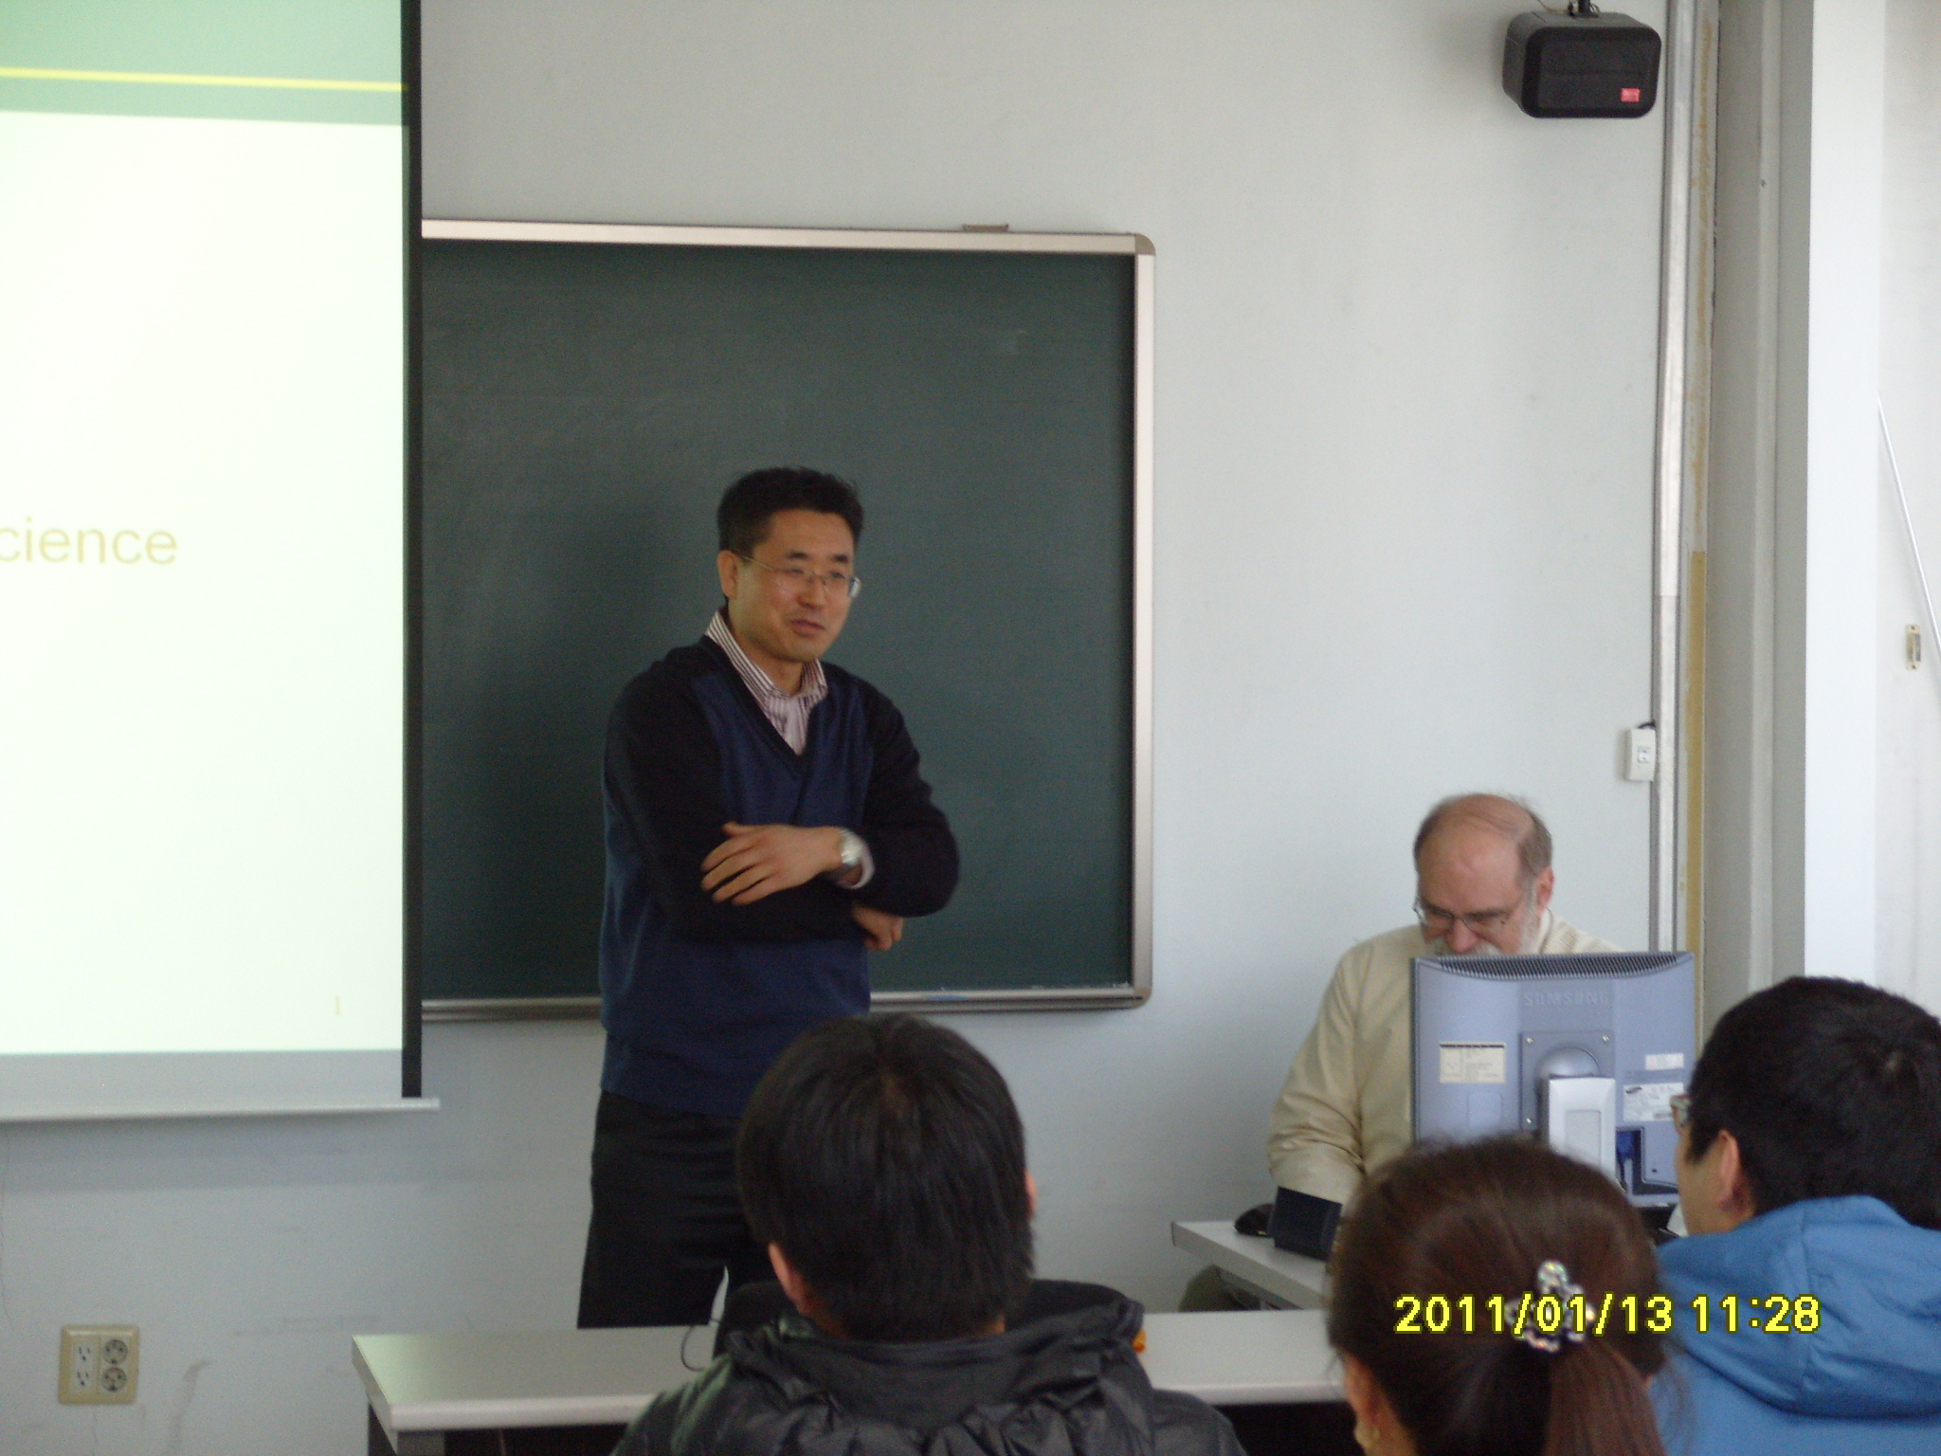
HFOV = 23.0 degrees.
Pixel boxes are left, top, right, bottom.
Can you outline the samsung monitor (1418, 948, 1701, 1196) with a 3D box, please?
[{"bbox_3d":[0.736,0.465,5.892,0.370,0.365,0.185,-1,2,-14],"label":"samsung monitor"}]

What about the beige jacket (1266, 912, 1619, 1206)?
[{"bbox_3d":[0.660,0.506,6.258,0.550,0.530,0.400,0,2,0],"label":"beige jacket"}]

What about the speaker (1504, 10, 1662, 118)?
[{"bbox_3d":[0.963,-1.054,7.563,0.228,0.153,0.138,-2,20,-12],"label":"speaker"}]

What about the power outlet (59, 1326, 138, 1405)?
[{"bbox_3d":[-1.306,0.957,7.144,0.117,0.120,0.014,2,1,-15],"label":"power outlet"}]

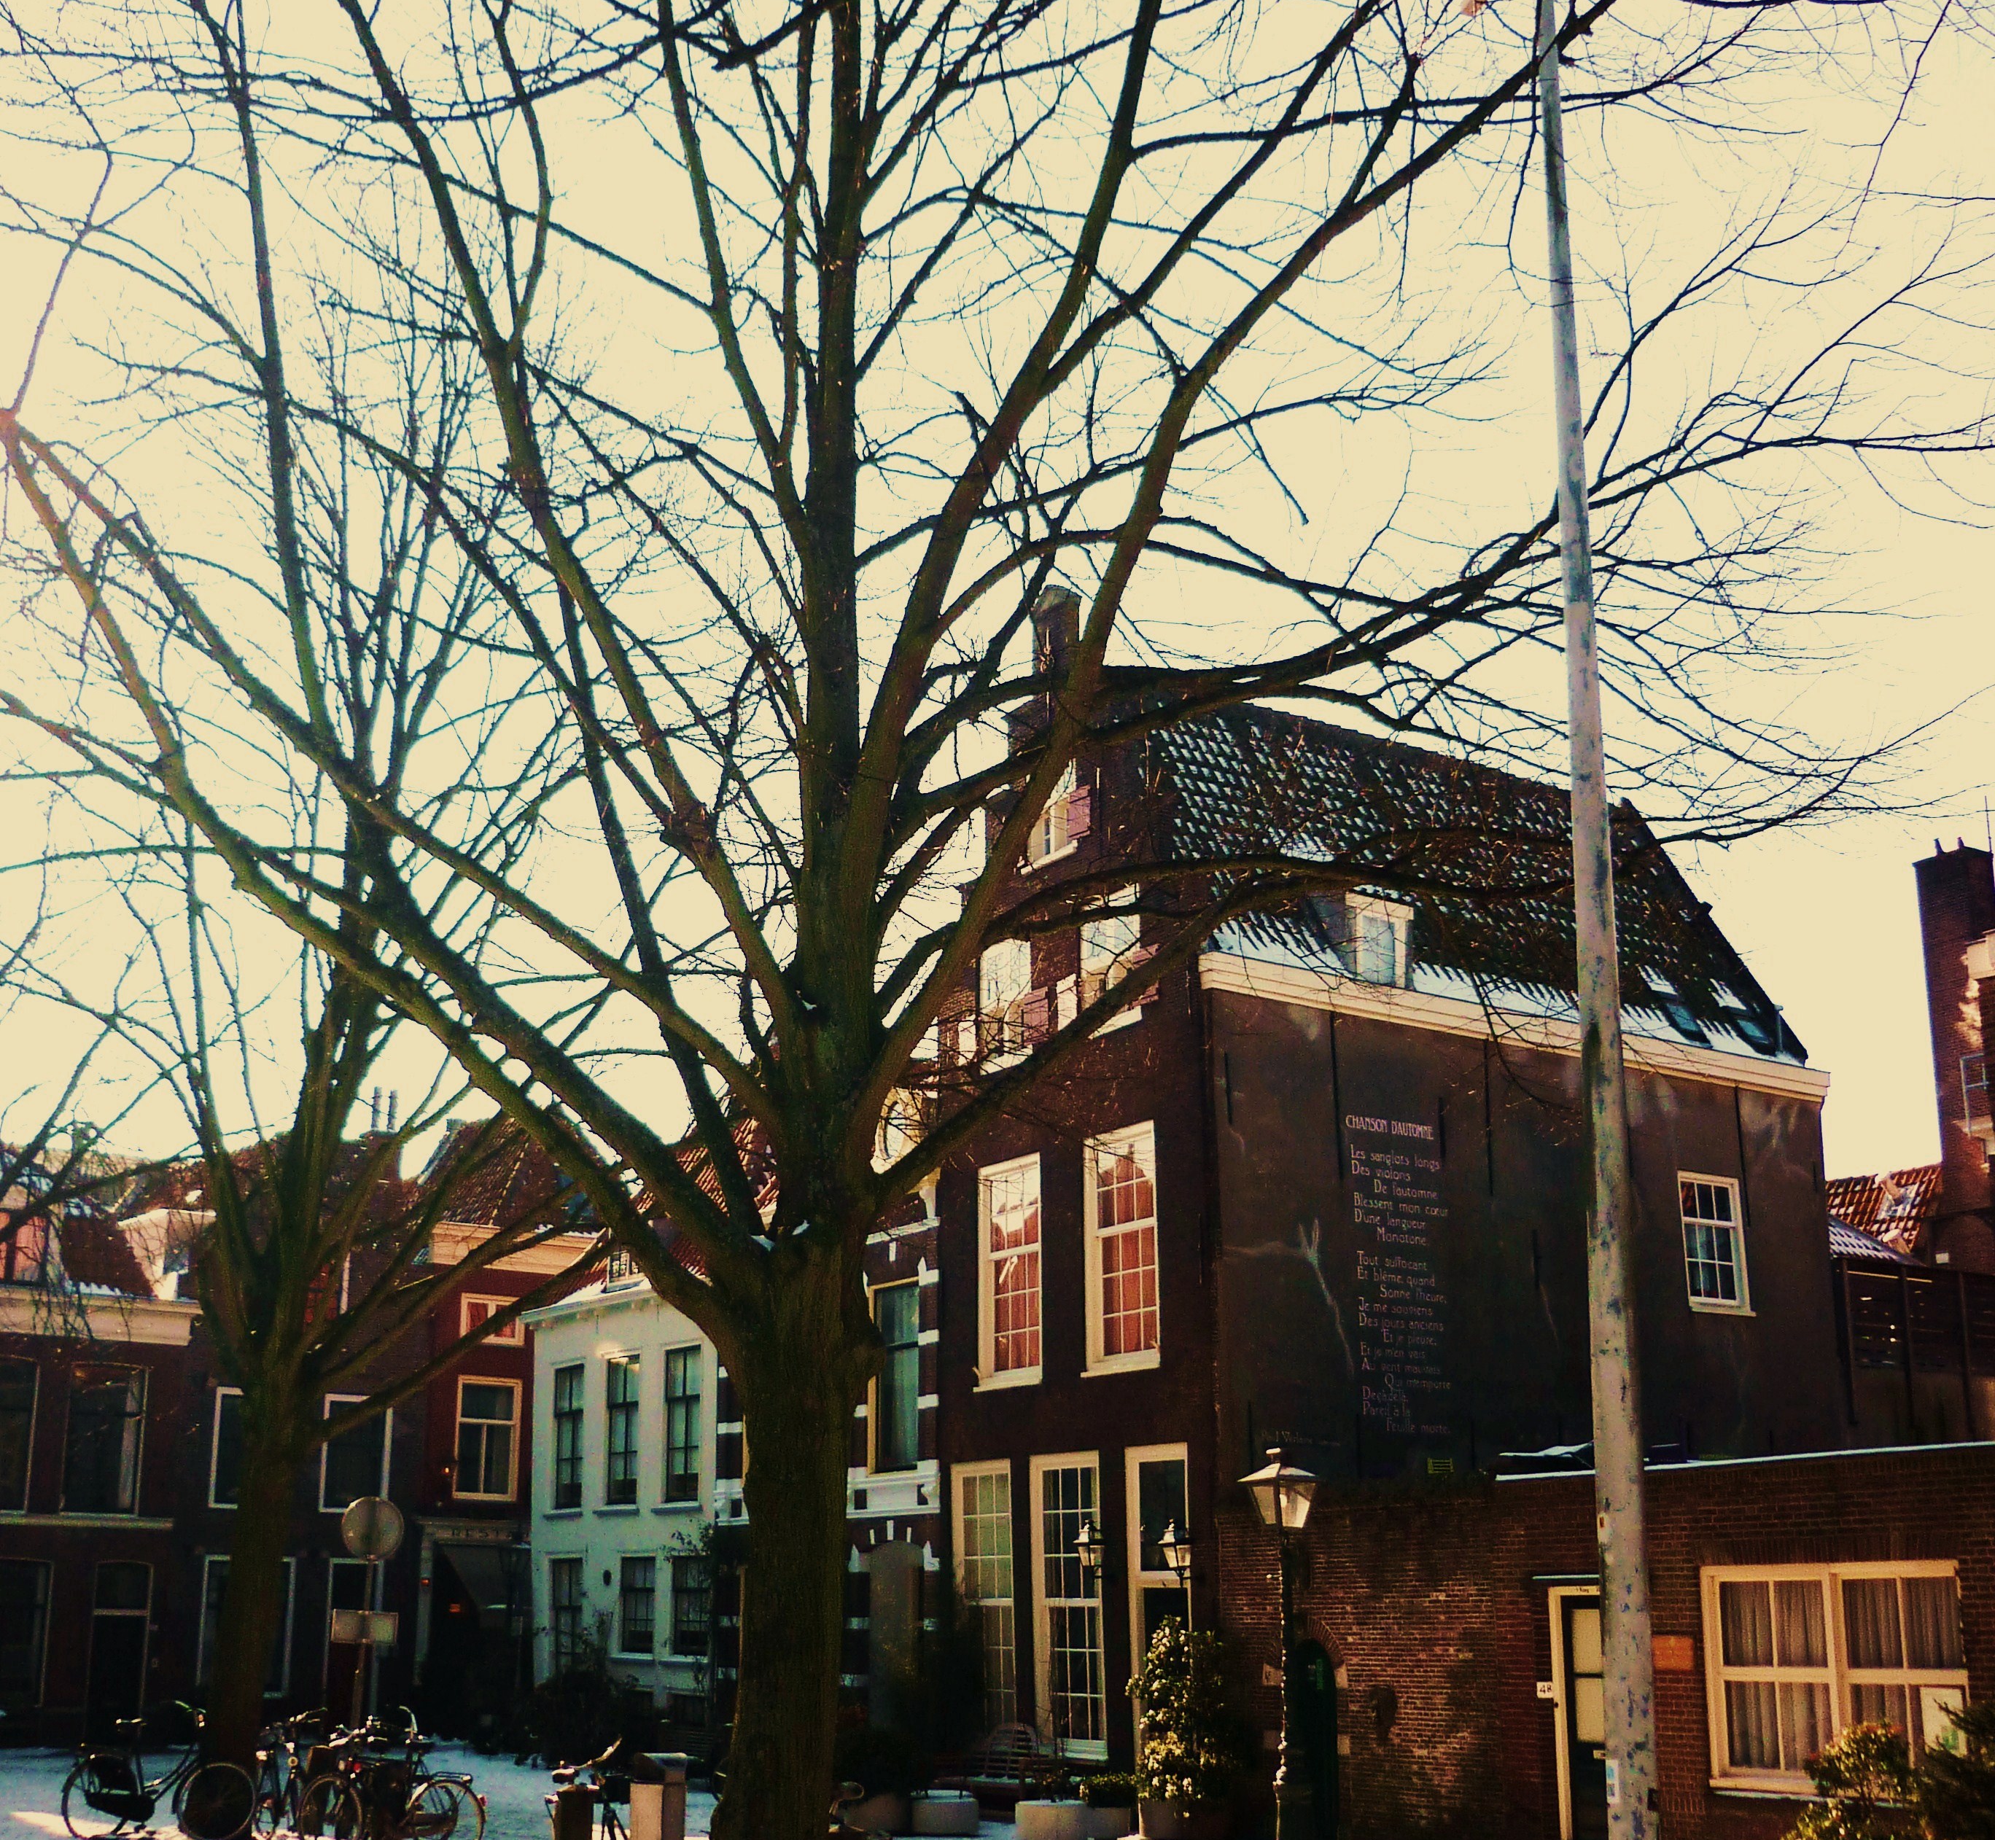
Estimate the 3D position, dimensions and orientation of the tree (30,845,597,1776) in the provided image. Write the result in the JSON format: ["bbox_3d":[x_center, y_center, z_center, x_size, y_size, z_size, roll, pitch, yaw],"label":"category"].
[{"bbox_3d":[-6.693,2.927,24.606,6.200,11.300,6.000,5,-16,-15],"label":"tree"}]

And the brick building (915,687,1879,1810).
[{"bbox_3d":[4.819,3.776,29.478,10.300,12.300,4.661,11,-19,-34],"label":"brick building"}]

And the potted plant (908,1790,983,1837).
[{"bbox_3d":[-0.483,8.321,23.637,0.677,0.369,0.667,0,-16,-1],"label":"potted plant"}]

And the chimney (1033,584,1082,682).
[{"bbox_3d":[0.687,-3.304,29.427,0.420,1.220,0.440,11,-19,-33],"label":"chimney"}]

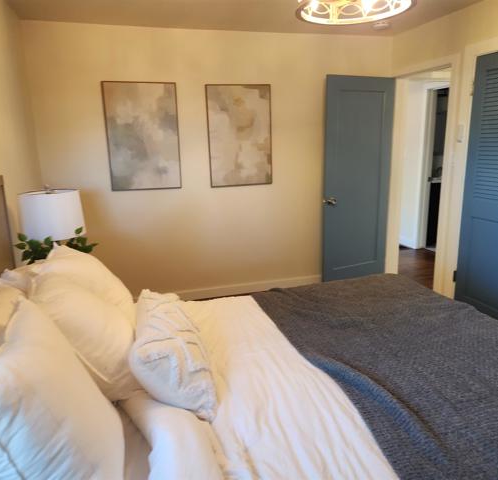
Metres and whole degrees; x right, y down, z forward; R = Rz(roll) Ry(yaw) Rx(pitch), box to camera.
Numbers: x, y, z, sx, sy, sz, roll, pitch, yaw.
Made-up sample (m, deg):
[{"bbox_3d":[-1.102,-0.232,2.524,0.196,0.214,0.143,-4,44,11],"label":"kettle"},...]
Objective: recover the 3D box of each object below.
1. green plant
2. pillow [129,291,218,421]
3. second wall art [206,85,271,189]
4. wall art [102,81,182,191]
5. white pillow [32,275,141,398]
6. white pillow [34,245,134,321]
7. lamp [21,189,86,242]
[{"bbox_3d":[-1.103,0.103,2.508,0.360,0.340,0.420,-5,14,-15],"label":"green plant"},{"bbox_3d":[-0.293,0.395,1.533,0.180,0.360,0.510,-40,21,2],"label":"pillow"},{"bbox_3d":[-0.077,-0.956,3.931,0.602,0.911,0.030,-5,14,-15],"label":"second wall art"},{"bbox_3d":[-0.913,-0.891,3.698,0.610,0.907,0.030,-5,14,-15],"label":"wall art"},{"bbox_3d":[-0.598,0.293,1.644,0.180,0.480,0.510,-36,20,-6],"label":"white pillow"},{"bbox_3d":[-0.763,0.250,1.905,0.190,0.500,0.600,-34,20,-6],"label":"white pillow"},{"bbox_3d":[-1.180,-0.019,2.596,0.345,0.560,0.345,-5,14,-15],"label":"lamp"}]

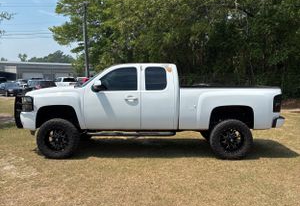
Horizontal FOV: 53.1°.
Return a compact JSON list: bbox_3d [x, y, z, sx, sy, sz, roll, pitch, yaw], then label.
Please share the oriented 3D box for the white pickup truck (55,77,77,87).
[{"bbox_3d":[-10.200,-2.165,36.944,2.000,1.900,5.600,4,6,41],"label":"white pickup truck"}]

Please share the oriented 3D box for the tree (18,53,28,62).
[{"bbox_3d":[-42.000,-11.235,99.425,4.000,10.200,4.000,-2,5,-23],"label":"tree"}]

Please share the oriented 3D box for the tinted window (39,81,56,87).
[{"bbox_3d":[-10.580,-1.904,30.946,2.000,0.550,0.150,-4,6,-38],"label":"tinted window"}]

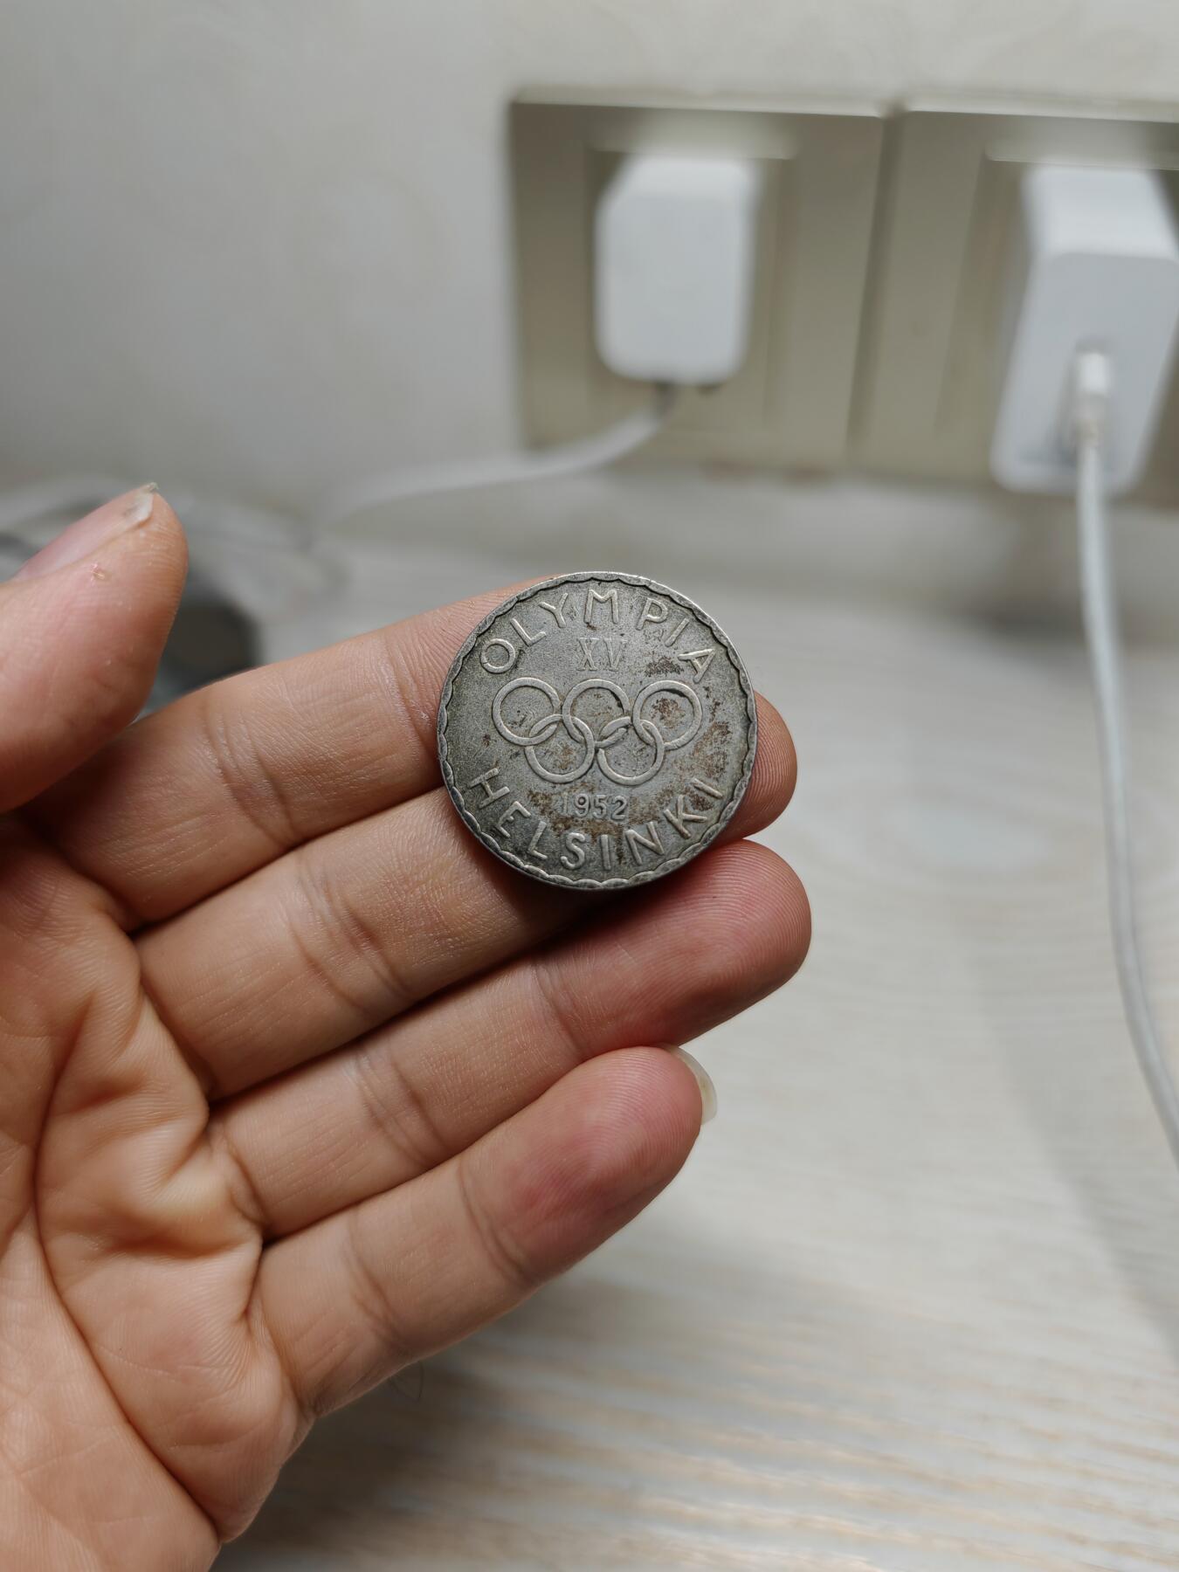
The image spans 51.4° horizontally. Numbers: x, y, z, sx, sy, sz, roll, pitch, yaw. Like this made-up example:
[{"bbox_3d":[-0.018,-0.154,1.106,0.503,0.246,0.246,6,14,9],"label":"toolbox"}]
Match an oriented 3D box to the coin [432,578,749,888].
[{"bbox_3d":[0.001,-0.005,0.123,0.032,0.032,0.002,1,3,0],"label":"coin"}]

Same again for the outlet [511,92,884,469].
[{"bbox_3d":[0.025,-0.123,0.309,0.086,0.086,0.010,6,39,8],"label":"outlet"}]

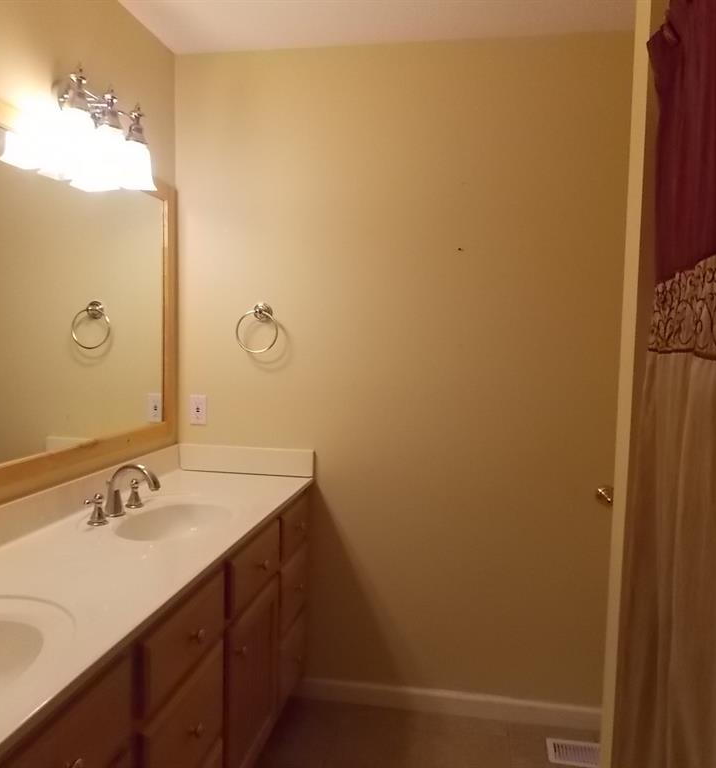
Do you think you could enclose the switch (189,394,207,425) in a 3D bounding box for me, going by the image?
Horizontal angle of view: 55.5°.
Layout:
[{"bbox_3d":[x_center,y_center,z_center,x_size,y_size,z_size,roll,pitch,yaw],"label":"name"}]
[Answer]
[{"bbox_3d":[-0.617,0.102,2.628,0.070,0.114,0.012,2,4,10],"label":"switch"}]

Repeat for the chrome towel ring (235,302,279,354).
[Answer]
[{"bbox_3d":[-0.370,-0.208,2.537,0.160,0.185,0.070,2,4,10],"label":"chrome towel ring"}]

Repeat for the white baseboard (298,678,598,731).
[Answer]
[{"bbox_3d":[0.355,1.186,2.523,1.190,0.075,0.014,2,4,10],"label":"white baseboard"}]

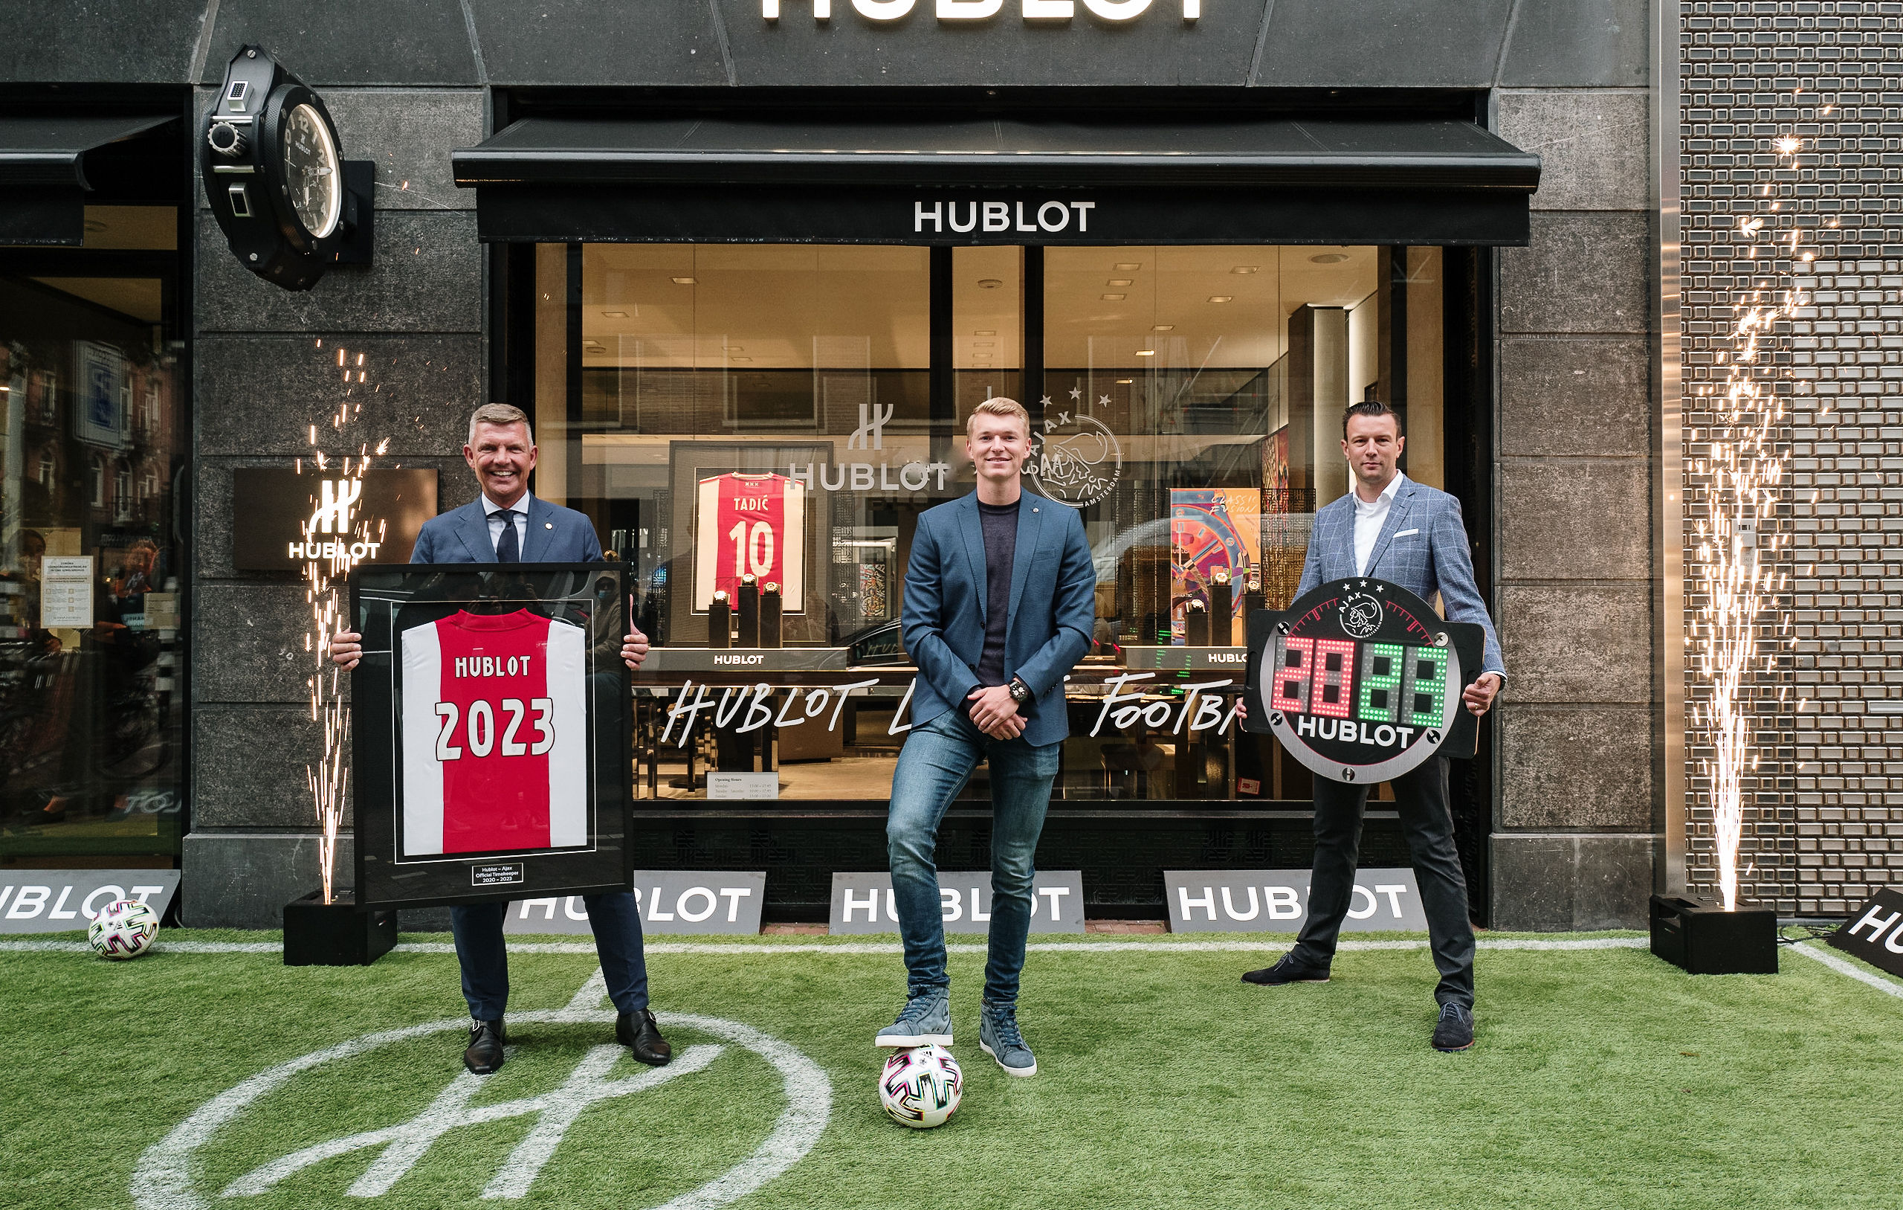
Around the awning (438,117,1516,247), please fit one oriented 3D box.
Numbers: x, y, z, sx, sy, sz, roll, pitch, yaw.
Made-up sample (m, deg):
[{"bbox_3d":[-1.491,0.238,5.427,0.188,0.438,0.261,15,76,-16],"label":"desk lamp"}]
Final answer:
[{"bbox_3d":[0.167,-1.660,5.770,4.000,0.680,0.780,0,1,0],"label":"awning"}]

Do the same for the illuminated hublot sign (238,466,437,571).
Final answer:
[{"bbox_3d":[-2.444,-0.339,5.870,0.810,0.400,0.050,0,1,0],"label":"illuminated hublot sign"}]

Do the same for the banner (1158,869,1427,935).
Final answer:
[{"bbox_3d":[1.365,1.178,5.885,1.000,0.280,0.020,0,-40,0],"label":"banner"}]

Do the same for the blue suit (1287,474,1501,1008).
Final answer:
[{"bbox_3d":[1.381,0.430,4.750,0.700,1.690,0.520,0,1,22],"label":"blue suit"}]

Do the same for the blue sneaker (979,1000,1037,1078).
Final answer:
[{"bbox_3d":[0.164,1.262,4.360,0.110,0.160,0.300,0,1,-19],"label":"blue sneaker"}]

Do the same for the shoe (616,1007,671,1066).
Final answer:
[{"bbox_3d":[-0.915,1.280,4.410,0.110,0.120,0.310,0,1,-27],"label":"shoe"}]

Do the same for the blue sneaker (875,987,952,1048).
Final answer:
[{"bbox_3d":[-0.098,1.090,3.920,0.110,0.155,0.300,-10,-19,29],"label":"blue sneaker"}]

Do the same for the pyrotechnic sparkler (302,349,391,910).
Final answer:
[{"bbox_3d":[-2.210,0.065,5.420,0.300,2.050,0.280,0,1,0],"label":"pyrotechnic sparkler"}]

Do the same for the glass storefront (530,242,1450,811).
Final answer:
[{"bbox_3d":[0.163,-0.400,6.160,3.800,2.500,0.140,0,1,0],"label":"glass storefront"}]

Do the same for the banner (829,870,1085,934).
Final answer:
[{"bbox_3d":[0.022,1.180,5.885,1.000,0.280,0.020,0,-40,0],"label":"banner"}]

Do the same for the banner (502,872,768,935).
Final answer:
[{"bbox_3d":[-1.254,1.178,5.885,1.000,0.280,0.020,0,-40,0],"label":"banner"}]

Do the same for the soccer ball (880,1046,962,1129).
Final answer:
[{"bbox_3d":[-0.079,1.258,3.880,0.220,0.220,0.220,0,1,0],"label":"soccer ball"}]

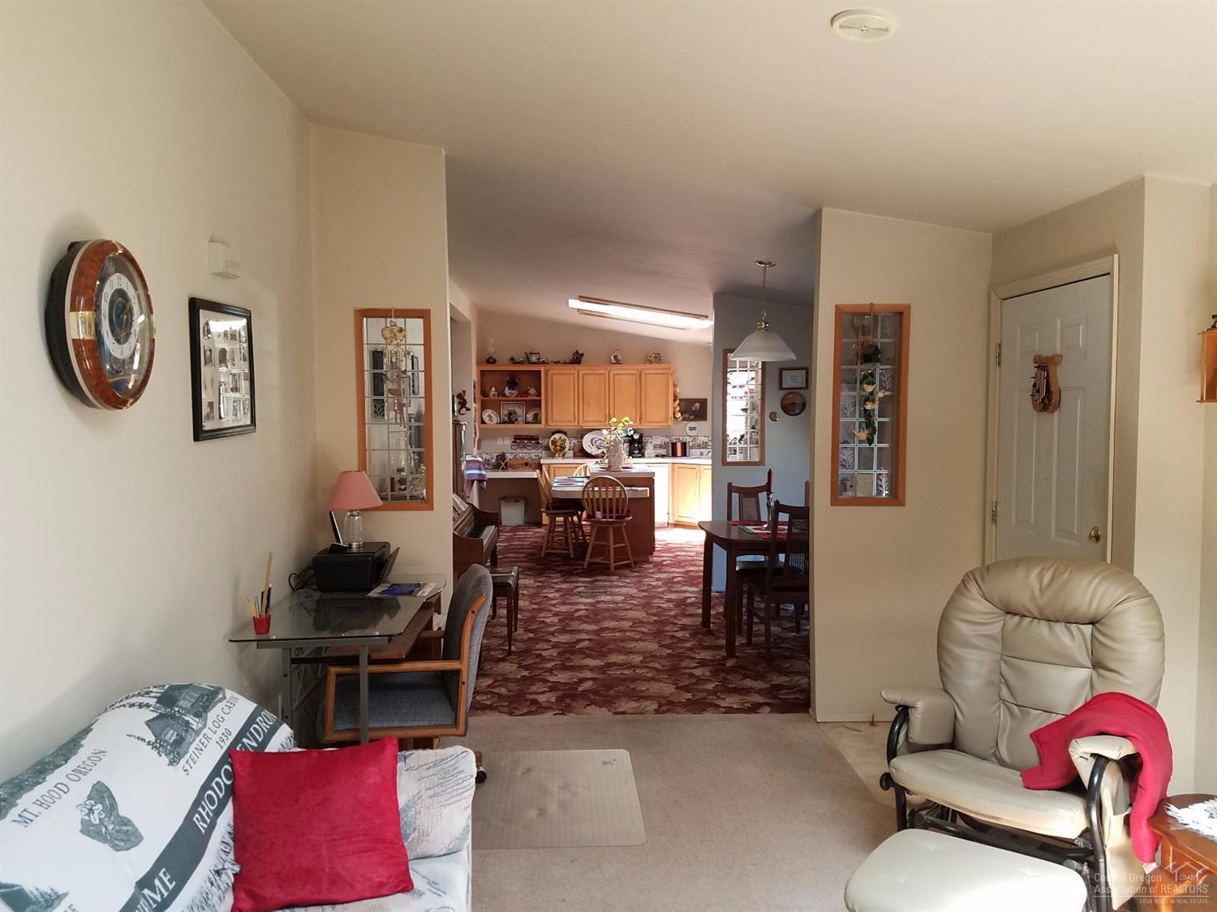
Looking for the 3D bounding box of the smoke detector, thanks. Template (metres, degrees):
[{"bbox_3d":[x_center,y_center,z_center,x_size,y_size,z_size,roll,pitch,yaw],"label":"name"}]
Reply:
[{"bbox_3d":[0.665,-1.124,2.386,0.153,0.036,0.153,8,3,-3],"label":"smoke detector"}]

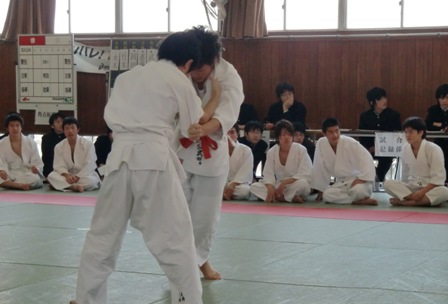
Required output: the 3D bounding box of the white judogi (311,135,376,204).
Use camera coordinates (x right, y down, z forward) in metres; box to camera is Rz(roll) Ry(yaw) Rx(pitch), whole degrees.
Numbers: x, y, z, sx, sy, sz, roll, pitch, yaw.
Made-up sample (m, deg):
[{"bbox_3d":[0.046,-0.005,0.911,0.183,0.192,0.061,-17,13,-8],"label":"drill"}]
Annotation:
[{"bbox_3d":[1.218,0.172,11.740,0.660,0.680,0.580,1,3,12],"label":"white judogi"}]

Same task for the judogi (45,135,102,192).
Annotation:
[{"bbox_3d":[-1.712,0.125,13.130,0.620,0.600,0.580,0,3,-7],"label":"judogi"}]

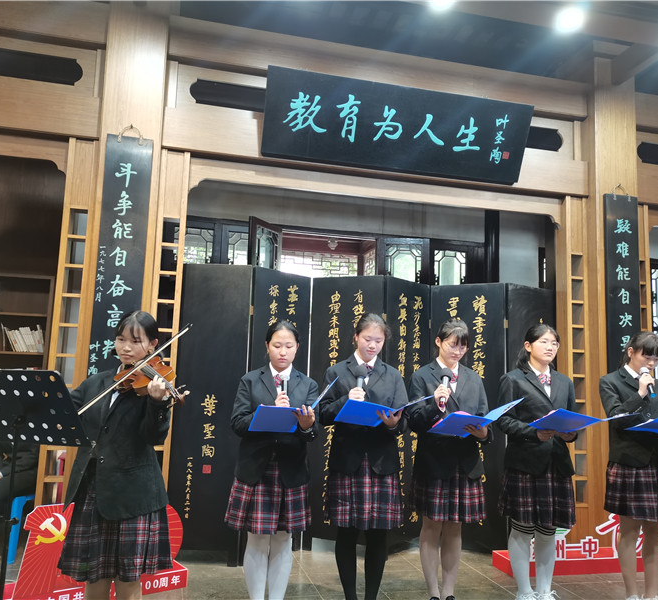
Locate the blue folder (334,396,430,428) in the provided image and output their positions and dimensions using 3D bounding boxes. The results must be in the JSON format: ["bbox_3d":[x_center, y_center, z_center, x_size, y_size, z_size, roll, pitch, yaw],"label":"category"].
[{"bbox_3d":[0.285,0.604,3.163,0.440,0.085,0.310,-1,-29,-16],"label":"blue folder"}]

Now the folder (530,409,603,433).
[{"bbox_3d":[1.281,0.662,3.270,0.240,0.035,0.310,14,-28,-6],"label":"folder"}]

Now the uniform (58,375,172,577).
[{"bbox_3d":[-0.930,0.745,2.620,0.470,0.860,0.360,1,-8,9],"label":"uniform"}]

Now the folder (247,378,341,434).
[{"bbox_3d":[-0.151,0.550,2.923,0.425,0.115,0.310,-17,-26,-27],"label":"folder"}]

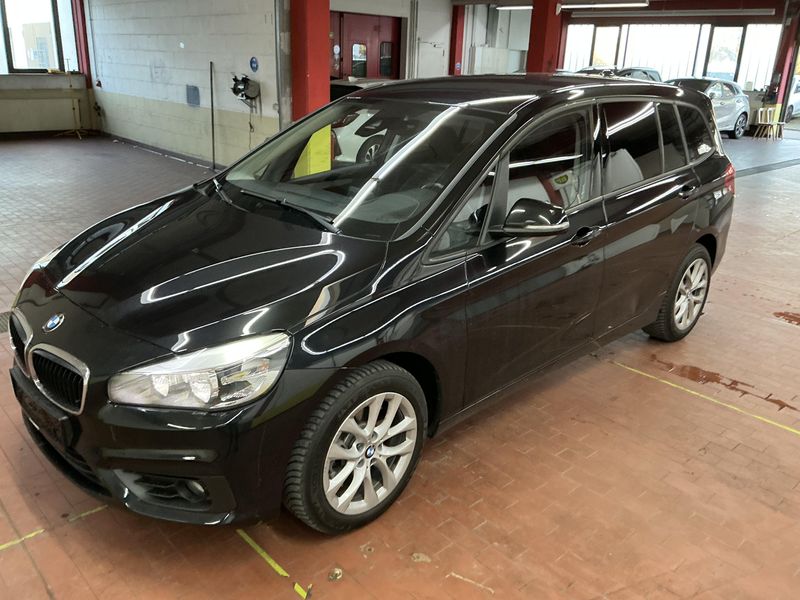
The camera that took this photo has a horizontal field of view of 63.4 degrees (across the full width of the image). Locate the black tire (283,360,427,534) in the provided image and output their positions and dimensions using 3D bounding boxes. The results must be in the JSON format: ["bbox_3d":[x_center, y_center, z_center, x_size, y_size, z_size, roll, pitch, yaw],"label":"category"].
[{"bbox_3d":[-0.164,0.538,2.440,0.210,0.655,0.655,20,27,40],"label":"black tire"}]

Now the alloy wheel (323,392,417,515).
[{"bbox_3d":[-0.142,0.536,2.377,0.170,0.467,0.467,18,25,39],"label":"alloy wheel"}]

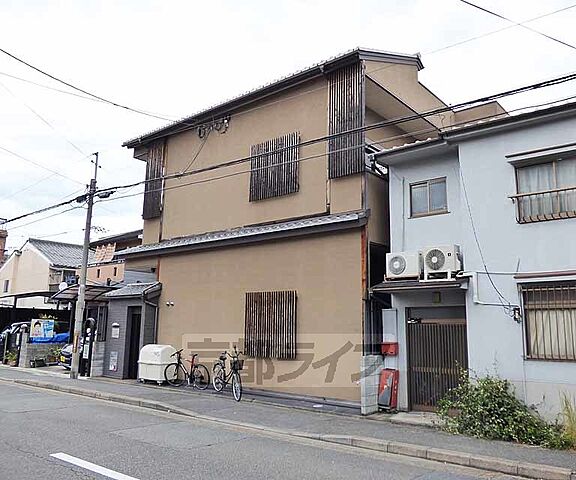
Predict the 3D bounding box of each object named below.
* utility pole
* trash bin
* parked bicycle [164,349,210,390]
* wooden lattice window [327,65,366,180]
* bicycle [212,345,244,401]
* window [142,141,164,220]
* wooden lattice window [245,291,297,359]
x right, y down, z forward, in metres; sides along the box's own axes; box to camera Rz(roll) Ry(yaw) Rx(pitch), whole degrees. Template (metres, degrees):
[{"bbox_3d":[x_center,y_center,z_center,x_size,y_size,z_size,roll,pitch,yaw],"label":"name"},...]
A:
[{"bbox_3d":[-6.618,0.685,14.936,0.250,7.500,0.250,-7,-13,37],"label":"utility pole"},{"bbox_3d":[-3.854,3.689,13.406,1.070,1.100,0.640,-7,-13,37],"label":"trash bin"},{"bbox_3d":[-2.619,3.505,12.210,1.710,0.990,0.580,-8,-13,38],"label":"parked bicycle"},{"bbox_3d":[1.446,-3.041,11.484,1.030,3.020,0.120,-7,-13,37],"label":"wooden lattice window"},{"bbox_3d":[-1.424,3.197,10.914,0.580,1.150,1.780,7,-12,-32],"label":"bicycle"},{"bbox_3d":[-4.806,-2.174,16.202,1.070,2.920,0.120,-7,-13,37],"label":"window"},{"bbox_3d":[-0.434,2.142,11.475,1.713,1.611,0.100,-7,-13,37],"label":"wooden lattice window"}]

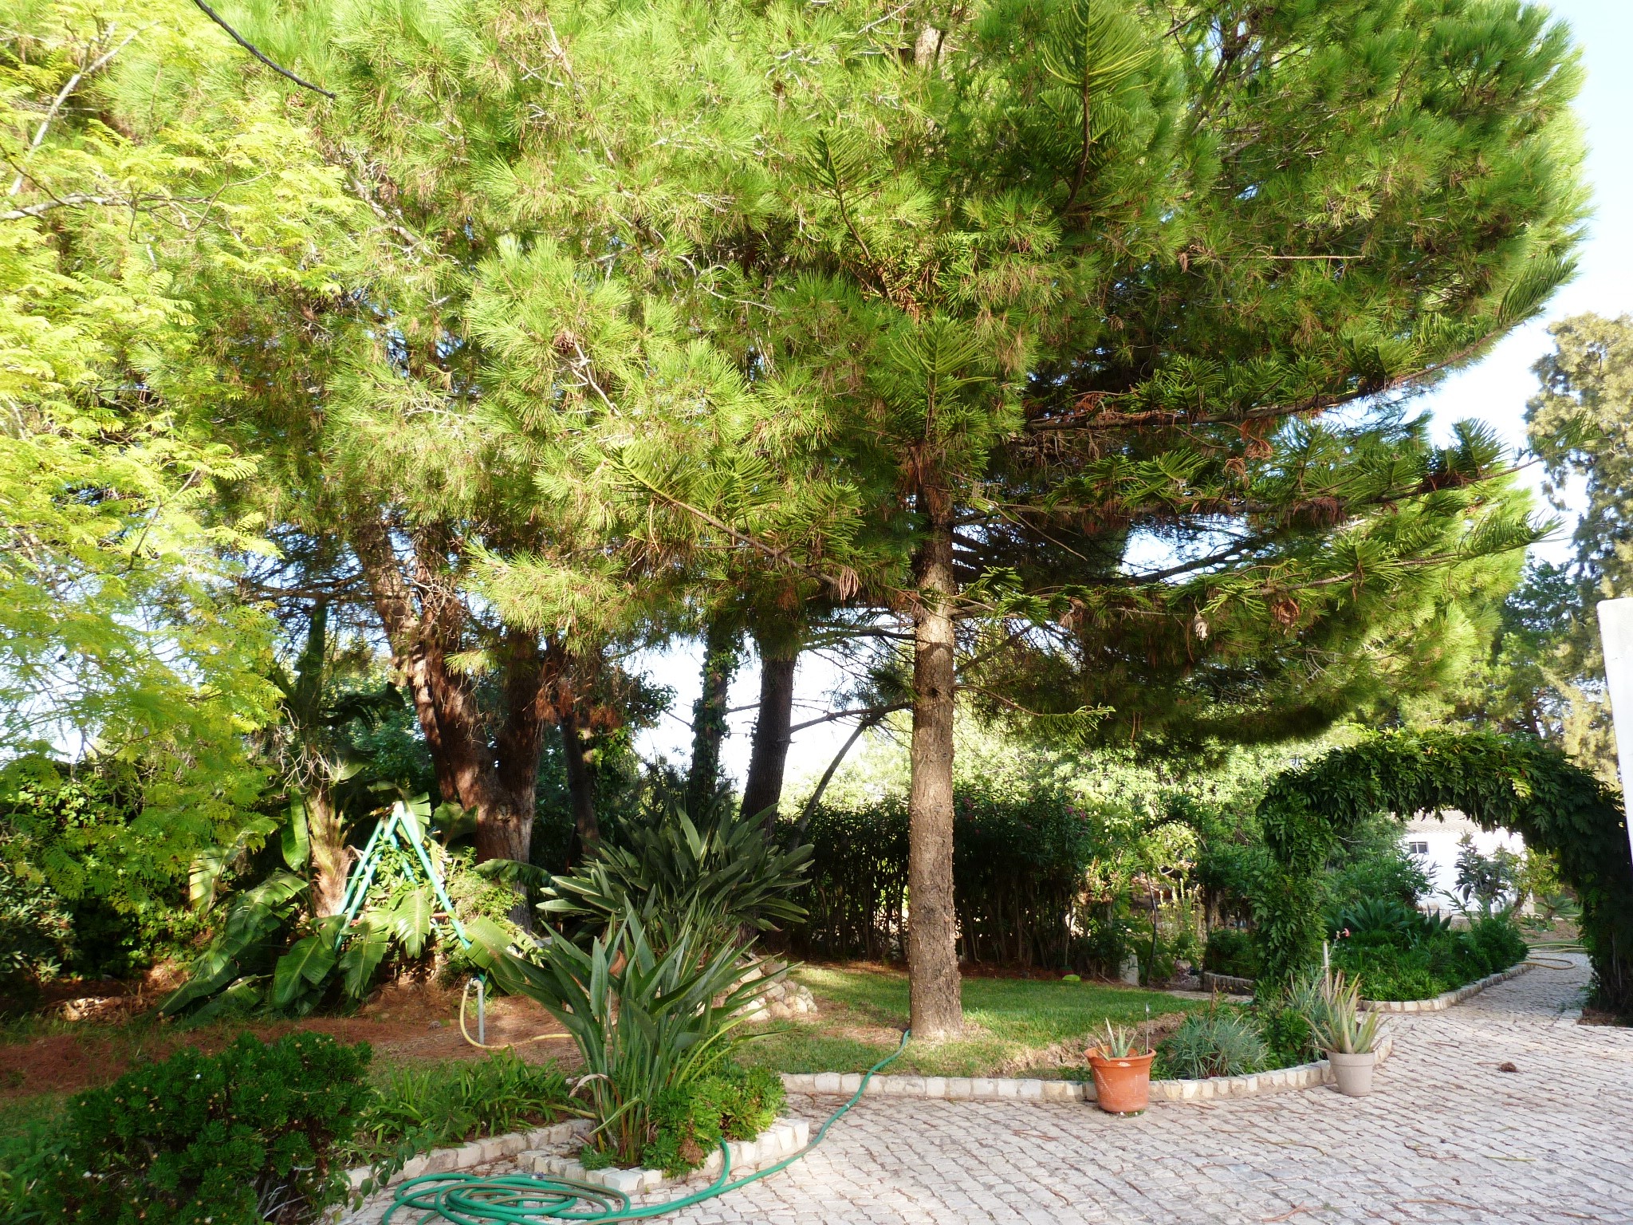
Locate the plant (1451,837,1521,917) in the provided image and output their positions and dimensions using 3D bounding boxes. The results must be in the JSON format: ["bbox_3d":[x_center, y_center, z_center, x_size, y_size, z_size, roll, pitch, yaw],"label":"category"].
[{"bbox_3d":[11.640,4.663,20.484,1.220,1.470,1.100,0,-11,0],"label":"plant"}]

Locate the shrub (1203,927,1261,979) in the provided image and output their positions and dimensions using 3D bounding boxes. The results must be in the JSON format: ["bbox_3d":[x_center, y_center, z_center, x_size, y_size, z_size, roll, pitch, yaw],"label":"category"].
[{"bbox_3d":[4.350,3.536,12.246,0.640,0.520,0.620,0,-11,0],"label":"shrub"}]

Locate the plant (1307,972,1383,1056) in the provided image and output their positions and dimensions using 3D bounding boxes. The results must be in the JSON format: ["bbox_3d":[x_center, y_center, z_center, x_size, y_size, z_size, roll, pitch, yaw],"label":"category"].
[{"bbox_3d":[3.180,2.413,7.066,0.450,0.490,0.430,0,-11,0],"label":"plant"}]

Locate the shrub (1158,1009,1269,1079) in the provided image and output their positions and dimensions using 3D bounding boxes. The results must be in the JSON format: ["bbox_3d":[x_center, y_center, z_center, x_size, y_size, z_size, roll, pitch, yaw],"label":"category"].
[{"bbox_3d":[2.440,2.647,7.244,0.660,0.380,0.600,0,-11,0],"label":"shrub"}]

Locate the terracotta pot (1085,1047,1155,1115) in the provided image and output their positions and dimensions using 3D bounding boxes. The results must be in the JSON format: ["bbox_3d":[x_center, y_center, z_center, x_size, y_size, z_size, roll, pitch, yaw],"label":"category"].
[{"bbox_3d":[1.700,2.627,6.636,0.400,0.285,0.400,0,-11,0],"label":"terracotta pot"}]

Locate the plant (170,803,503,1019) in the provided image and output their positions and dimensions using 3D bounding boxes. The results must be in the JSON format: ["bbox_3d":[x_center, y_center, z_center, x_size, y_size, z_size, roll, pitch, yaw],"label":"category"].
[{"bbox_3d":[-4.180,2.515,10.104,2.800,1.810,2.100,0,-11,0],"label":"plant"}]

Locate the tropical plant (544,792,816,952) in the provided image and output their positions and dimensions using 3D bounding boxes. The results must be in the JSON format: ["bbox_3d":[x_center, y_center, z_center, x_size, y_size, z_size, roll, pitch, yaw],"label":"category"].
[{"bbox_3d":[-1.240,2.260,10.154,2.380,1.470,2.050,0,-11,0],"label":"tropical plant"}]

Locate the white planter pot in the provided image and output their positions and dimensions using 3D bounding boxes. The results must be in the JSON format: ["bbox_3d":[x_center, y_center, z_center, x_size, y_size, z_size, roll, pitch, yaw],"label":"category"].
[{"bbox_3d":[3.190,2.727,7.004,0.300,0.230,0.300,0,-11,0],"label":"white planter pot"}]

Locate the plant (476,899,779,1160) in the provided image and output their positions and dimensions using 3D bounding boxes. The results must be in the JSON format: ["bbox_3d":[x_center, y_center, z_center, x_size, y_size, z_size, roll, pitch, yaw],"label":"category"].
[{"bbox_3d":[-0.850,1.917,5.411,1.350,1.120,1.200,0,-11,0],"label":"plant"}]

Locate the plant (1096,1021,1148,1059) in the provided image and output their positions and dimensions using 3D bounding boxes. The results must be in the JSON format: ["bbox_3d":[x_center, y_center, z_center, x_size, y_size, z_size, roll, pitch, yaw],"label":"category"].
[{"bbox_3d":[1.730,2.437,6.684,0.300,0.235,0.280,0,-11,0],"label":"plant"}]

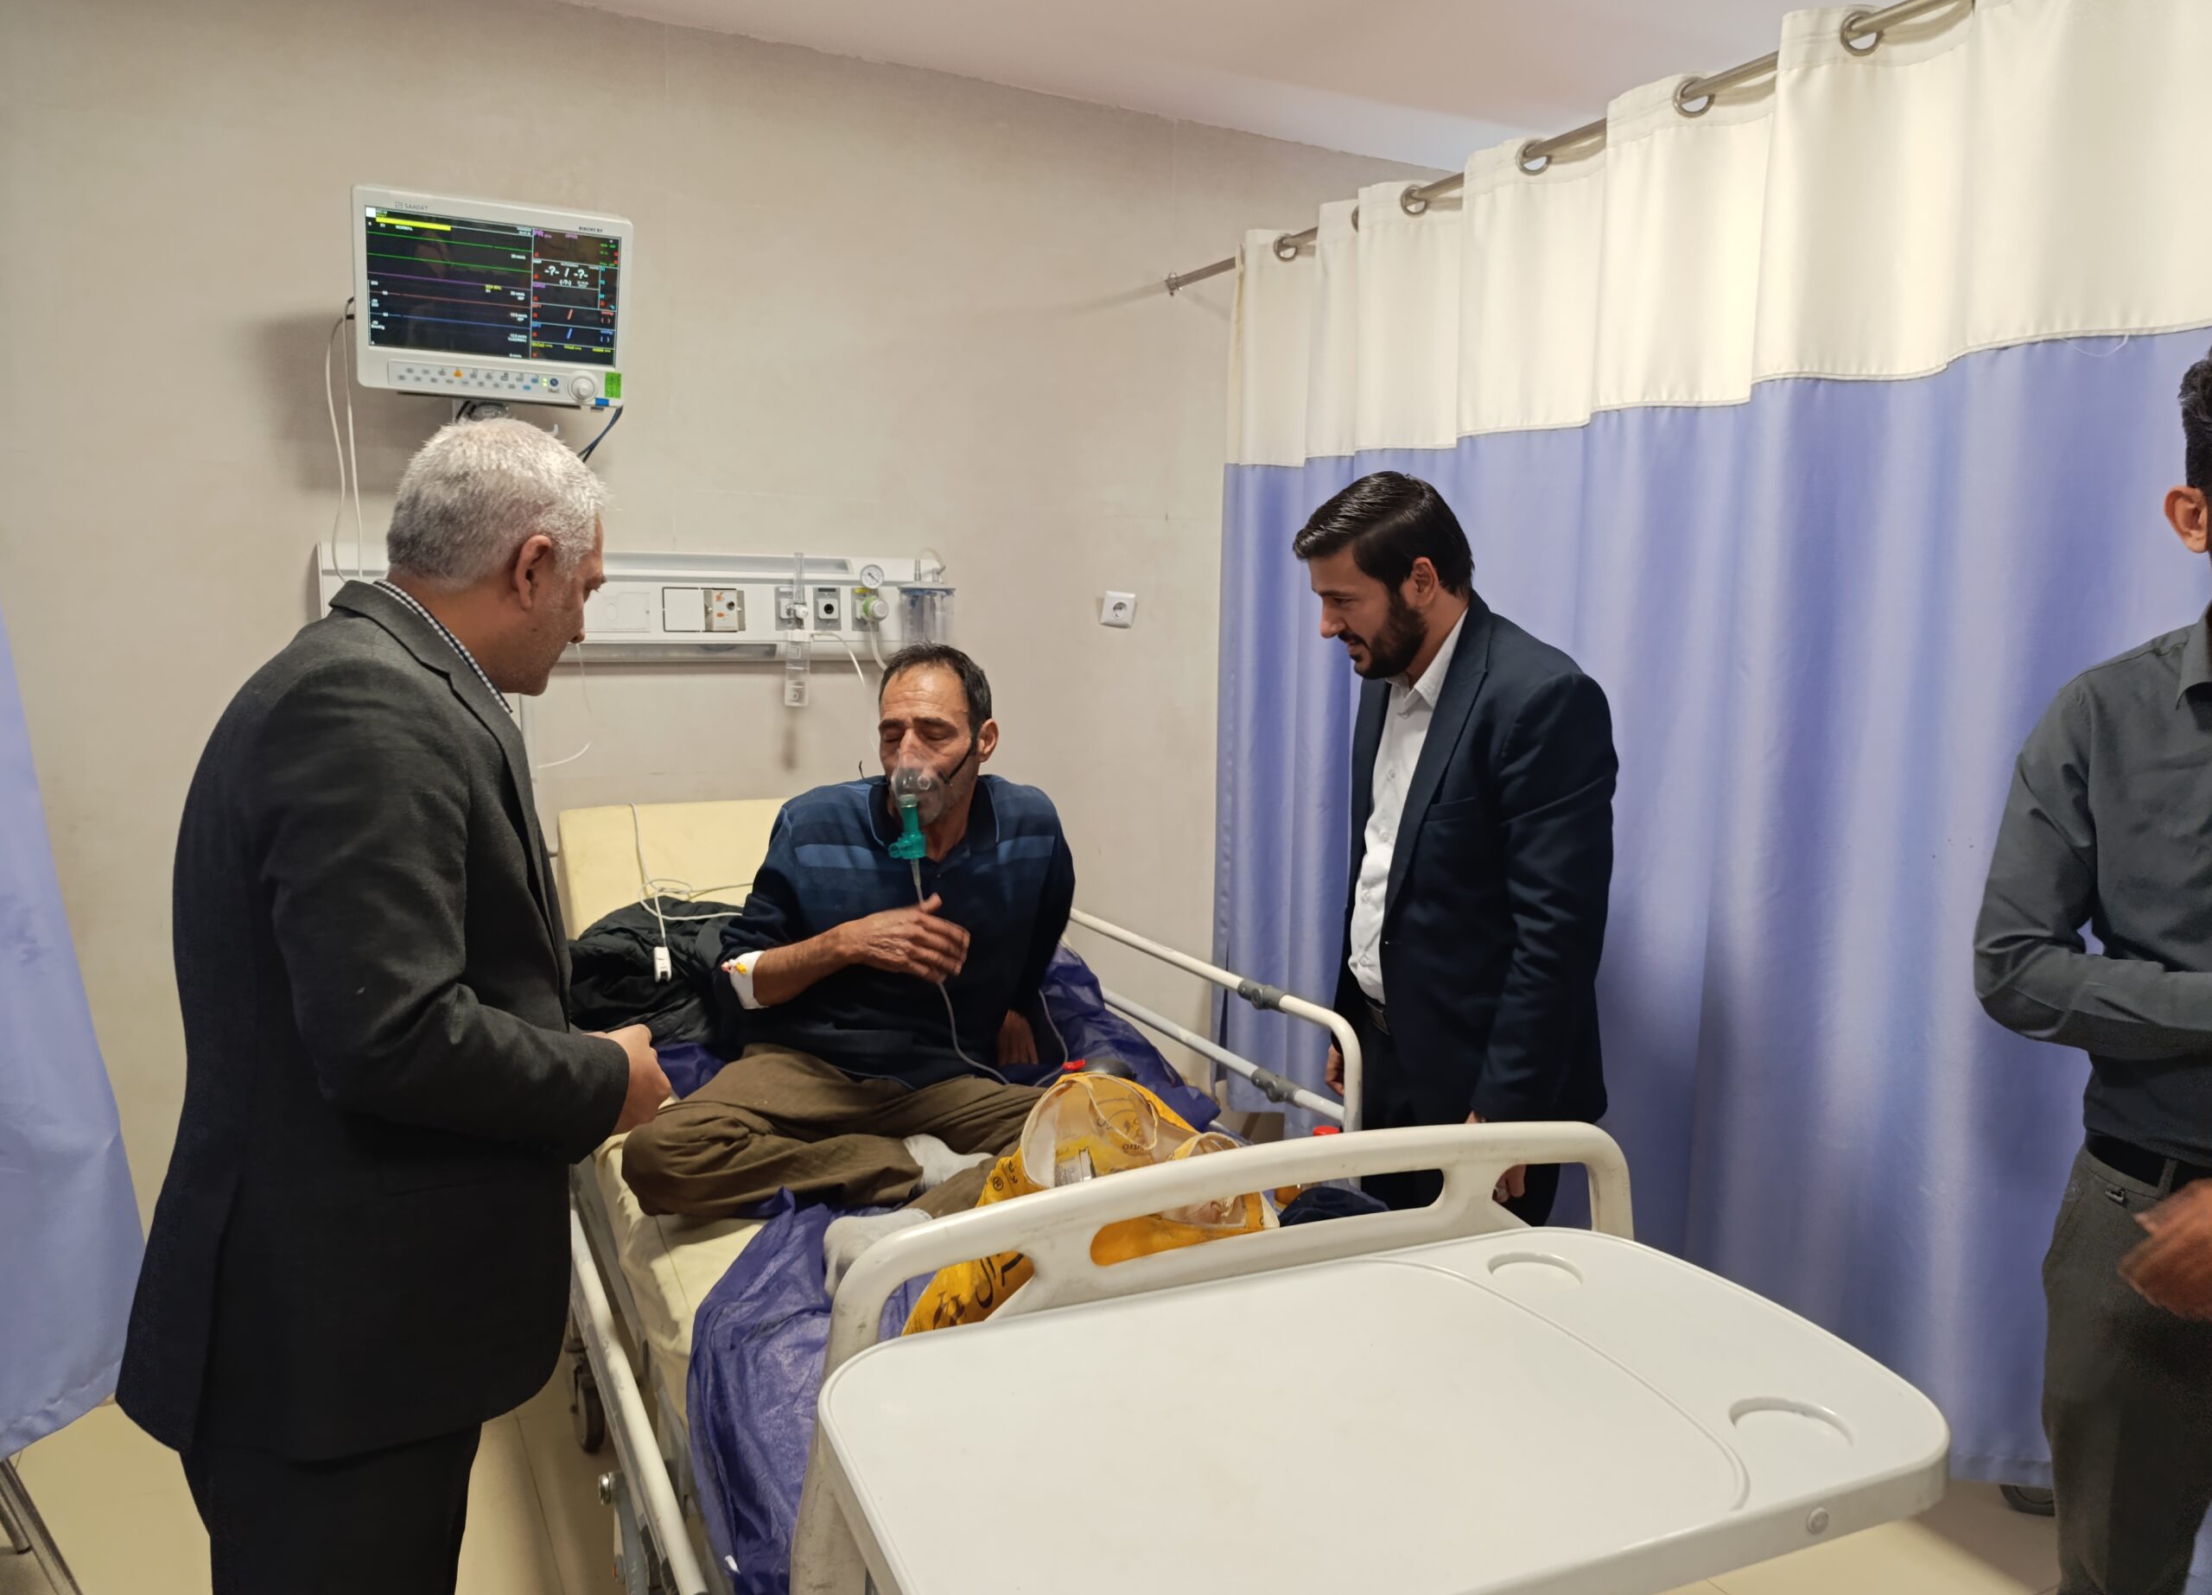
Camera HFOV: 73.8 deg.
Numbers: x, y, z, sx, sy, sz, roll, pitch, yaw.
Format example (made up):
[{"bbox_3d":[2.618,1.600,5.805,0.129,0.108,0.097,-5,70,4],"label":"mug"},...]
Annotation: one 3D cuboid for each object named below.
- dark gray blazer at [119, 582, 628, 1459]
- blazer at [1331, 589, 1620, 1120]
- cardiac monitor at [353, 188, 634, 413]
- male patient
[{"bbox_3d":[-0.690,0.166,1.390,0.430,0.745,0.510,-5,9,-36],"label":"dark gray blazer"},{"bbox_3d":[0.539,0.079,2.130,0.360,0.740,0.510,-3,8,-25],"label":"blazer"},{"bbox_3d":[-0.975,-0.797,2.335,0.396,0.297,0.140,-5,33,-31],"label":"cardiac monitor"},{"bbox_3d":[-0.358,0.167,2.040,0.640,0.770,0.700,-1,7,-12],"label":"male patient"}]

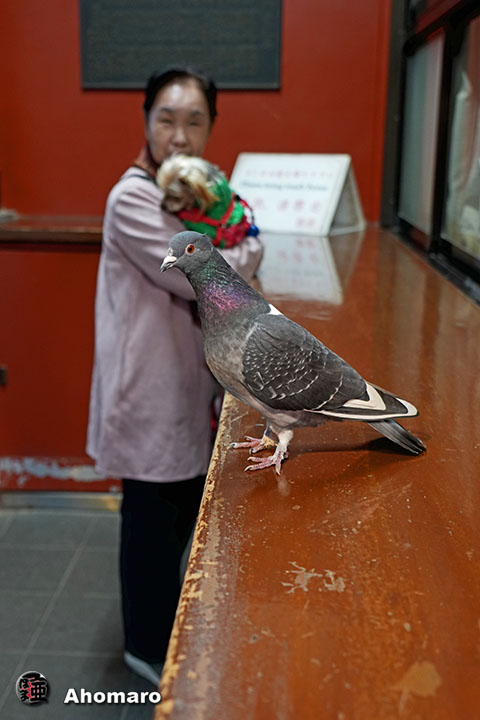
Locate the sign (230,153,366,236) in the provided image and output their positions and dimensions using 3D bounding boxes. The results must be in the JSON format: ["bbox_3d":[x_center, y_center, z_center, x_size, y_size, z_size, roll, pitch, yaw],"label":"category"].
[{"bbox_3d":[0.187,-0.606,2.461,0.455,0.262,0.275,11,20,31],"label":"sign"}]

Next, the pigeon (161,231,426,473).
[{"bbox_3d":[0.055,-0.014,0.629,0.260,0.214,0.110,-1,17,-5],"label":"pigeon"}]

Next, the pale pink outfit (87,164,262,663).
[{"bbox_3d":[-0.170,0.191,1.734,0.440,1.320,0.390,-14,22,-38],"label":"pale pink outfit"}]

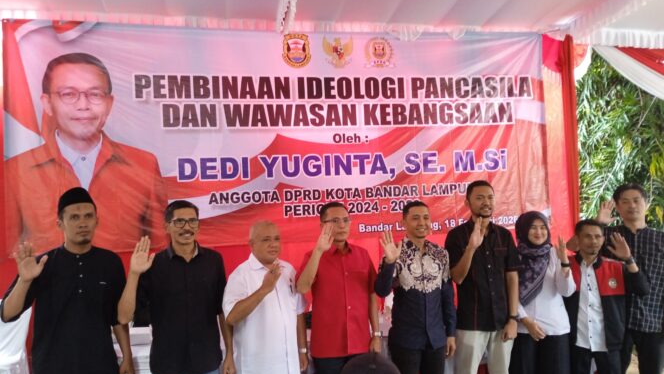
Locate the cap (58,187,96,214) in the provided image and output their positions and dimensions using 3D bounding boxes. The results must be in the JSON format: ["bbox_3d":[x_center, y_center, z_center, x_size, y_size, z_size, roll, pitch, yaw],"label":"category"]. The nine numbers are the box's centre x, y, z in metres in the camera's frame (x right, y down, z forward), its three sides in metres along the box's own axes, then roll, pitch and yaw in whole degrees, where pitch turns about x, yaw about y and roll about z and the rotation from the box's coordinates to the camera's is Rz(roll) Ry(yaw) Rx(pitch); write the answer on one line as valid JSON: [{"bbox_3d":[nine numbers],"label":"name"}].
[{"bbox_3d":[-1.284,0.071,2.710,0.180,0.105,0.245,-1,-14,-40],"label":"cap"}]

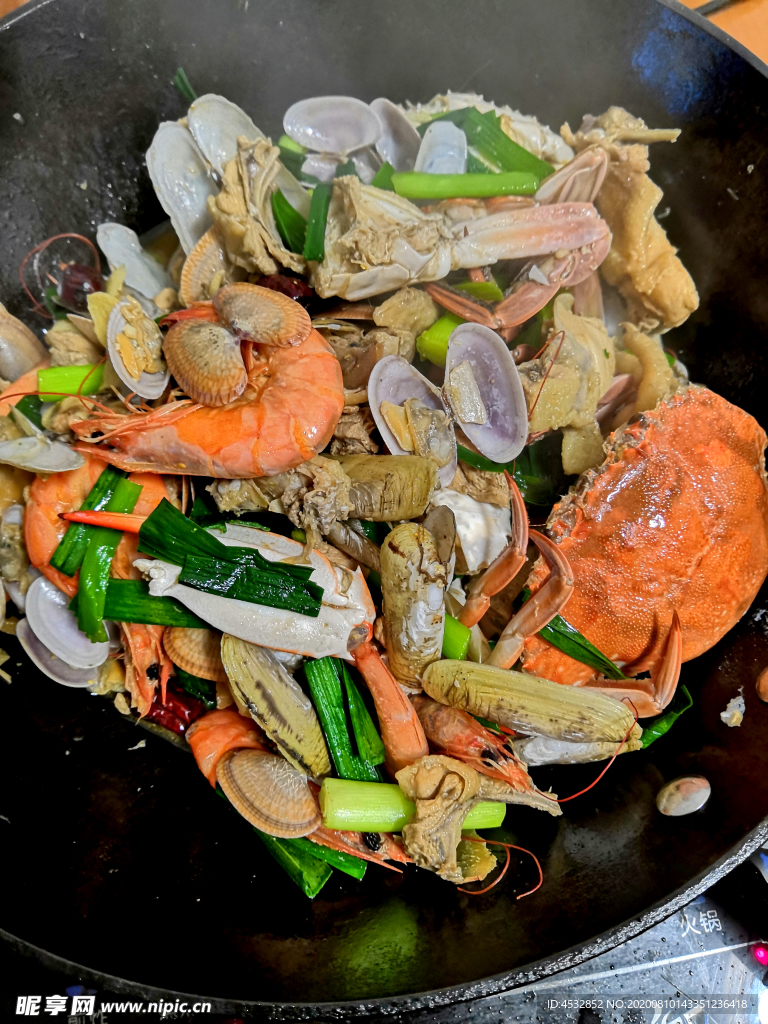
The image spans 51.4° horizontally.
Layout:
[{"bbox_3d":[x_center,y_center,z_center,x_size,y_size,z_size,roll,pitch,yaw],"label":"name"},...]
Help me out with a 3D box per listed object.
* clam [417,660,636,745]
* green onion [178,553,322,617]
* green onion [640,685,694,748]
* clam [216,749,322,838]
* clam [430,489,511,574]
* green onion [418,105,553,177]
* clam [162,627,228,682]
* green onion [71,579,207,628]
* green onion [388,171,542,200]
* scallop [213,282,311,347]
[{"bbox_3d":[0.044,0.058,0.238,0.066,0.013,0.017,12,76,3],"label":"clam"},{"bbox_3d":[-0.043,0.023,0.255,0.047,0.005,0.011,12,80,5],"label":"green onion"},{"bbox_3d":[0.078,0.059,0.226,0.025,0.008,0.008,-39,73,-11],"label":"green onion"},{"bbox_3d":[-0.033,0.082,0.232,0.032,0.011,0.022,34,84,7],"label":"clam"},{"bbox_3d":[0.029,0.007,0.269,0.028,0.013,0.028,24,77,-1],"label":"clam"},{"bbox_3d":[0.040,-0.141,0.307,0.052,0.011,0.025,14,84,1],"label":"green onion"},{"bbox_3d":[-0.058,0.045,0.259,0.030,0.011,0.024,23,73,10],"label":"clam"},{"bbox_3d":[-0.080,0.033,0.264,0.050,0.005,0.013,7,71,5],"label":"green onion"},{"bbox_3d":[0.030,-0.123,0.300,0.055,0.009,0.010,1,70,3],"label":"green onion"},{"bbox_3d":[-0.044,-0.071,0.286,0.036,0.011,0.021,21,74,6],"label":"scallop"}]

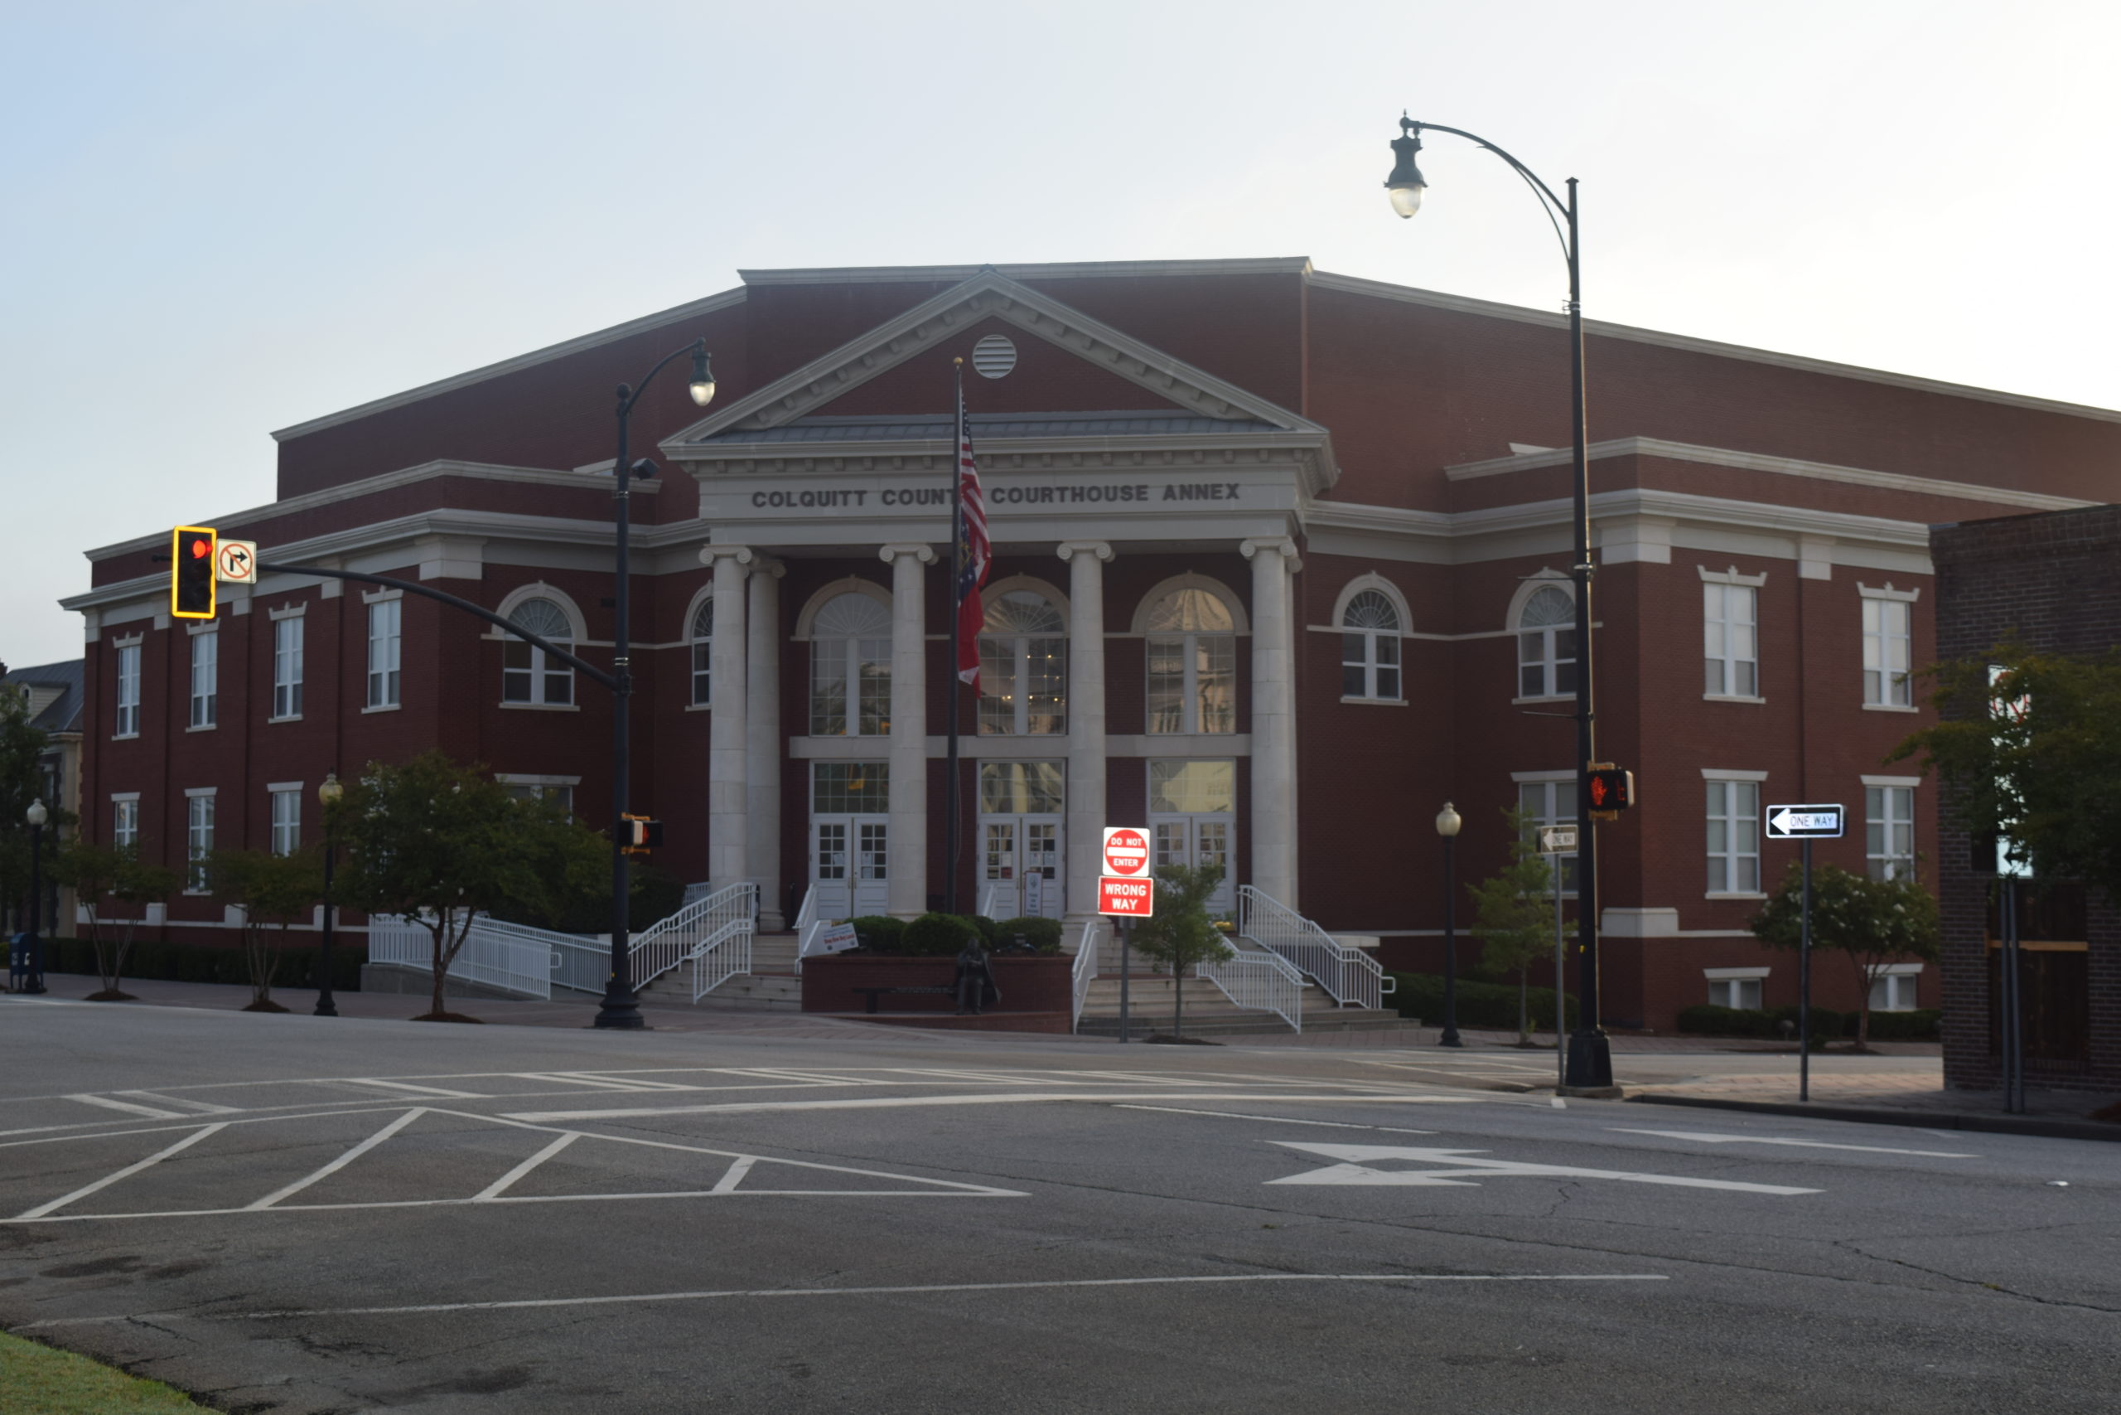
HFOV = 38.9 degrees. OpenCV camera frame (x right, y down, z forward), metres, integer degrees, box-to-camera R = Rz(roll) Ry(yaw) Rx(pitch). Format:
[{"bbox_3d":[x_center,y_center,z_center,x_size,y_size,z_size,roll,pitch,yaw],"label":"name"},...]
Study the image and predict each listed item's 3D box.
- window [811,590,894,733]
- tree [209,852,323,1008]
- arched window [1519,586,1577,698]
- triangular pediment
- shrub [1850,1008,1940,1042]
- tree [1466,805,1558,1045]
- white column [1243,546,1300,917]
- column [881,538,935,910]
[{"bbox_3d":[-4.569,-0.958,66.705,1.930,3.200,0.200,0,-4,8],"label":"window"},{"bbox_3d":[-14.598,4.052,55.219,2.150,2.929,2.150,0,-4,7],"label":"tree"},{"bbox_3d":[10.644,-1.403,65.201,0.200,2.466,1.860,3,-5,-38],"label":"arched window"},{"bbox_3d":[-1.221,-6.413,56.603,12.561,3.444,1.600,-1,-4,7],"label":"triangular pediment"},{"bbox_3d":[18.484,6.979,66.300,2.200,0.800,1.100,3,-4,-37],"label":"shrub"},{"bbox_3d":[8.311,3.934,54.500,1.850,4.350,1.850,0,-4,8],"label":"tree"},{"bbox_3d":[4.211,0.535,60.695,1.100,8.038,1.000,0,-4,7],"label":"white column"},{"bbox_3d":[-3.198,0.522,62.898,1.030,7.910,0.980,0,-4,8],"label":"column"}]

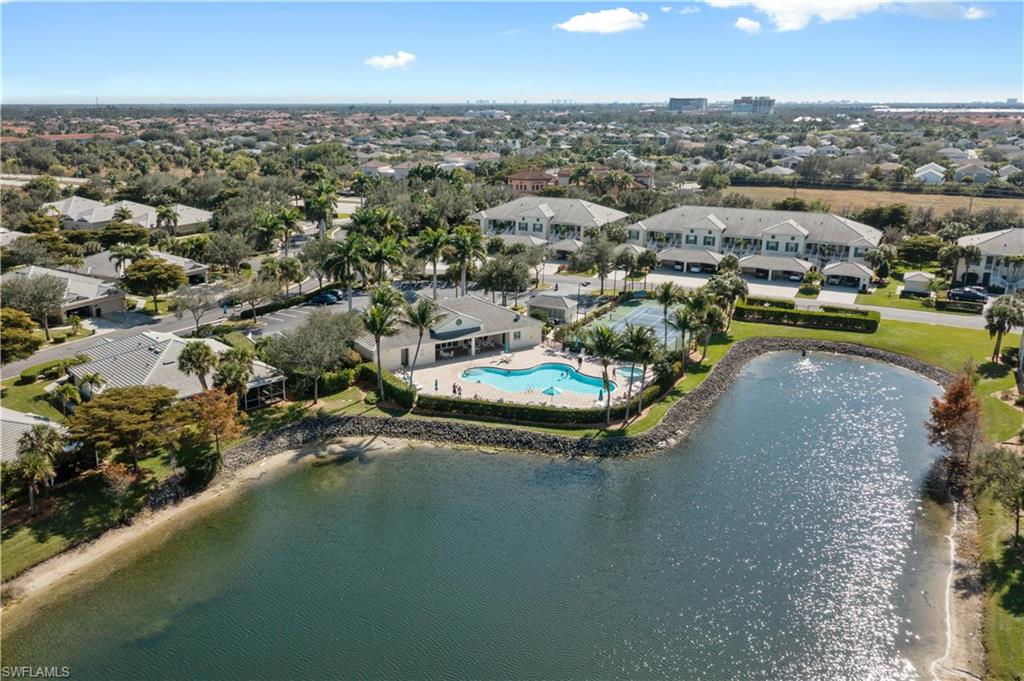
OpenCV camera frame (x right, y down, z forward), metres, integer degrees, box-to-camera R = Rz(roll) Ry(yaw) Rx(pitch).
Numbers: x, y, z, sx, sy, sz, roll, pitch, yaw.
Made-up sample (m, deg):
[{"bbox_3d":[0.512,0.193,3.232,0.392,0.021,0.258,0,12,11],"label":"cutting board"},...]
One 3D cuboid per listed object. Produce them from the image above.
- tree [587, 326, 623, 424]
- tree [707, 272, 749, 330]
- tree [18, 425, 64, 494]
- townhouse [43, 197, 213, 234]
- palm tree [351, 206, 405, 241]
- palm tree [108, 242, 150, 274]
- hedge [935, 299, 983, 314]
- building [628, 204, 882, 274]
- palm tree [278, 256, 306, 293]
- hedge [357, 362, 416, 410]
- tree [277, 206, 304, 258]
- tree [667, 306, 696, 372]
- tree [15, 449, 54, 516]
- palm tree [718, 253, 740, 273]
[{"bbox_3d":[9.880,3.680,84.430,4.100,11.160,4.100,0,17,0],"label":"tree"},{"bbox_3d":[32.568,-5.725,120.380,6.000,9.200,5.600,0,17,0],"label":"tree"},{"bbox_3d":[-40.700,10.360,69.580,3.900,6.880,3.900,0,17,0],"label":"tree"},{"bbox_3d":[-109.300,-35.149,222.949,53.000,7.000,20.000,8,18,26],"label":"townhouse"},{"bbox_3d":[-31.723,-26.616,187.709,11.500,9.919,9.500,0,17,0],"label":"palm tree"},{"bbox_3d":[-68.388,-12.166,142.026,6.500,9.600,6.500,0,17,0],"label":"palm tree"},{"bbox_3d":[75.100,-5.601,133.617,7.100,1.400,1.200,7,18,21],"label":"hedge"},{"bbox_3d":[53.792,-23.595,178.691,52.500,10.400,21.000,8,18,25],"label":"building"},{"bbox_3d":[-38.940,-11.210,140.790,4.600,7.390,4.600,0,17,0],"label":"palm tree"},{"bbox_3d":[-14.790,5.230,95.330,2.000,1.900,11.200,-12,20,-35],"label":"hedge"},{"bbox_3d":[-48.810,-23.650,175.080,6.000,11.590,6.000,0,17,0],"label":"tree"},{"bbox_3d":[22.032,-0.060,102.761,3.800,9.000,3.800,0,17,0],"label":"tree"},{"bbox_3d":[-40.296,12.158,67.294,3.400,6.000,3.400,0,17,0],"label":"tree"},{"bbox_3d":[41.999,-13.832,153.486,4.100,6.200,4.100,0,17,0],"label":"palm tree"}]

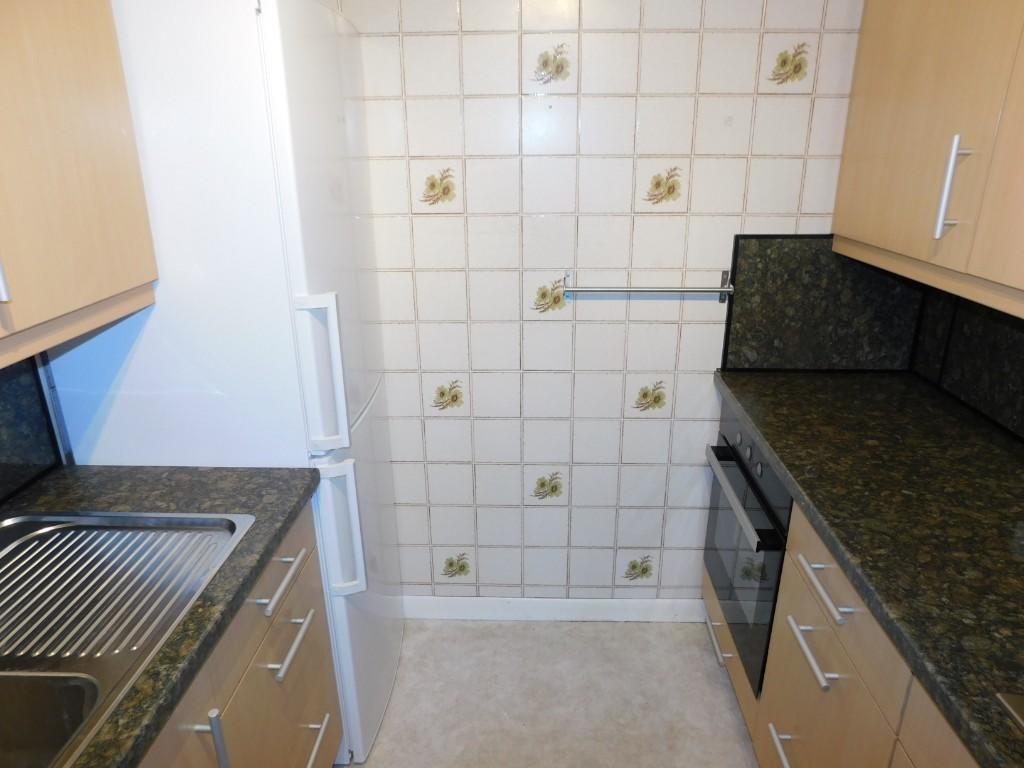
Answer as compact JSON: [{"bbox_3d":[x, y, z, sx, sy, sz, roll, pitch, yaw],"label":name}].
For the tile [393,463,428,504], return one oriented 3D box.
[{"bbox_3d":[-0.350,0.323,2.200,0.150,0.150,0.009,0,20,2],"label":"tile"}]

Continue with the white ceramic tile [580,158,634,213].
[{"bbox_3d":[0.259,-0.545,1.873,0.151,0.150,0.009,0,19,1],"label":"white ceramic tile"}]

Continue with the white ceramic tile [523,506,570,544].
[{"bbox_3d":[0.112,0.464,2.215,0.150,0.150,0.010,0,19,2],"label":"white ceramic tile"}]

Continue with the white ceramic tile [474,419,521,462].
[{"bbox_3d":[-0.044,0.180,2.137,0.150,0.150,0.009,0,20,2],"label":"white ceramic tile"}]

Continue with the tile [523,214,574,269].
[{"bbox_3d":[0.104,-0.401,1.927,0.151,0.150,0.009,0,19,1],"label":"tile"}]

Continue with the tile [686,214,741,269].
[{"bbox_3d":[0.560,-0.394,1.897,0.150,0.150,0.009,0,20,2],"label":"tile"}]

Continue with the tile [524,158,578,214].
[{"bbox_3d":[0.103,-0.544,1.871,0.150,0.150,0.009,0,20,2],"label":"tile"}]

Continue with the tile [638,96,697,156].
[{"bbox_3d":[0.405,-0.682,1.800,0.150,0.150,0.010,0,19,2],"label":"tile"}]

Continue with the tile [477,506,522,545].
[{"bbox_3d":[-0.040,0.464,2.220,0.150,0.150,0.010,0,19,2],"label":"tile"}]

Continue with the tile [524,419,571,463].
[{"bbox_3d":[0.110,0.180,2.120,0.150,0.150,0.010,0,20,1],"label":"tile"}]

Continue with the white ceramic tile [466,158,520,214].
[{"bbox_3d":[-0.051,-0.545,1.876,0.150,0.150,0.009,0,20,2],"label":"white ceramic tile"}]

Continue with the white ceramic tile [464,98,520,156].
[{"bbox_3d":[-0.052,-0.688,1.830,0.151,0.150,0.009,0,19,1],"label":"white ceramic tile"}]

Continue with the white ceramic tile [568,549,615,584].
[{"bbox_3d":[0.266,0.609,2.274,0.151,0.150,0.009,0,19,1],"label":"white ceramic tile"}]

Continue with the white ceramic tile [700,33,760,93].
[{"bbox_3d":[0.565,-0.833,1.767,0.151,0.150,0.009,0,19,1],"label":"white ceramic tile"}]

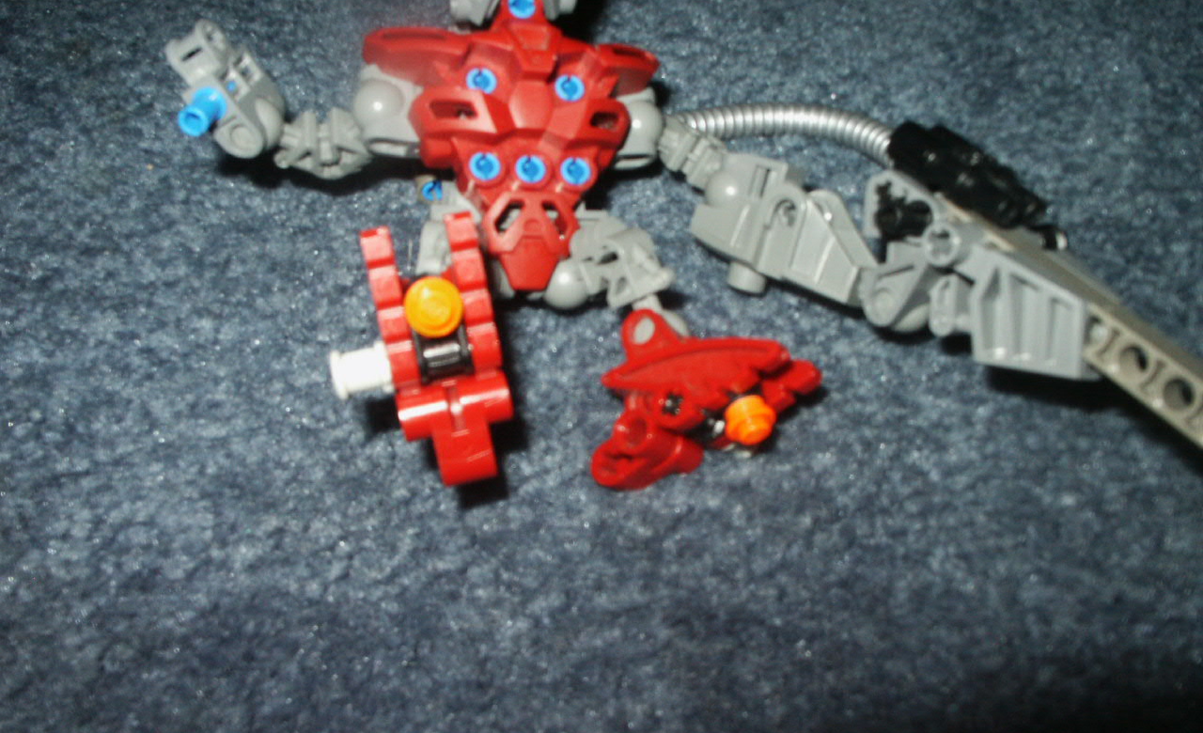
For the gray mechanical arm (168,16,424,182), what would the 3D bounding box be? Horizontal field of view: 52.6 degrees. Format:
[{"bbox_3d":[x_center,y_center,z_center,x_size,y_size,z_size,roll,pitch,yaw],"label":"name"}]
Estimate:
[{"bbox_3d":[-0.056,-0.048,0.222,0.046,0.020,0.027,-1,72,-6],"label":"gray mechanical arm"}]

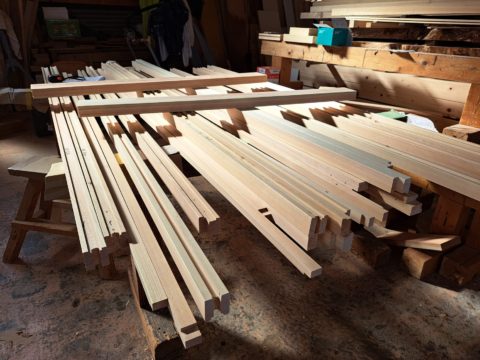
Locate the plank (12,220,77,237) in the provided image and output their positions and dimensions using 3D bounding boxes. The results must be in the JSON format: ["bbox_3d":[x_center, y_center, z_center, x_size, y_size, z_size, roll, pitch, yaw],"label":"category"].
[{"bbox_3d":[-0.811,0.227,1.498,0.425,0.036,0.042,5,25,8],"label":"plank"}]

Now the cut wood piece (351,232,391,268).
[{"bbox_3d":[0.858,0.455,2.182,0.130,0.108,0.220,-14,30,-25],"label":"cut wood piece"}]

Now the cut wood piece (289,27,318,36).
[{"bbox_3d":[0.807,-1.857,4.167,0.150,0.105,0.330,-12,28,-28],"label":"cut wood piece"}]

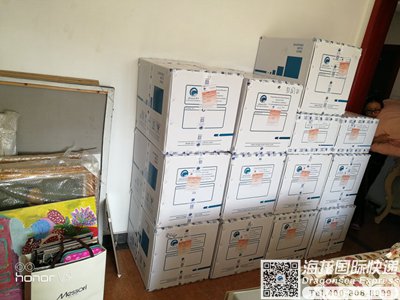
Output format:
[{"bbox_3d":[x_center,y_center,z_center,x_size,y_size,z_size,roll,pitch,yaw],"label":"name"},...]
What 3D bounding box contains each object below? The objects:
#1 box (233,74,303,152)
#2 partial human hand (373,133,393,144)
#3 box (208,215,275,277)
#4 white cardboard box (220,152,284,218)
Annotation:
[{"bbox_3d":[0.336,-0.299,2.349,0.470,0.480,0.605,0,18,-27],"label":"box"},{"bbox_3d":[1.831,-0.115,3.130,0.170,0.100,0.080,6,16,-8],"label":"partial human hand"},{"bbox_3d":[0.196,0.631,2.602,0.470,0.480,0.605,0,18,-27],"label":"box"},{"bbox_3d":[0.258,0.165,2.473,0.470,0.480,0.605,0,18,-27],"label":"white cardboard box"}]

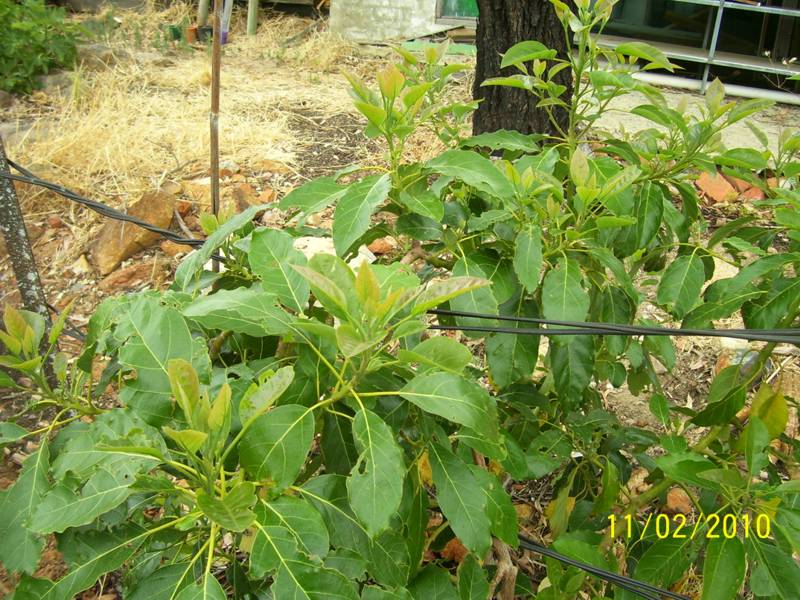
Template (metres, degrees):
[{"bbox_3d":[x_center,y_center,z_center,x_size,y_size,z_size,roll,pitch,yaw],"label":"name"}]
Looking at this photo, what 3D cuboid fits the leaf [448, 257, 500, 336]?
[{"bbox_3d":[0.137,-0.007,1.470,0.090,0.025,0.159,-6,68,-2],"label":"leaf"}]

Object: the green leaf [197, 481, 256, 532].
[{"bbox_3d":[-0.212,0.253,0.960,0.062,0.020,0.074,-30,50,-32],"label":"green leaf"}]

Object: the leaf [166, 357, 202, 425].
[{"bbox_3d":[-0.315,0.135,1.150,0.045,0.110,0.025,-9,11,-13],"label":"leaf"}]

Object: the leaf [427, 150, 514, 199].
[{"bbox_3d":[0.124,-0.221,1.410,0.176,0.035,0.075,21,35,20],"label":"leaf"}]

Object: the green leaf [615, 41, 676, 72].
[{"bbox_3d":[0.547,-0.542,1.750,0.143,0.035,0.060,22,32,8],"label":"green leaf"}]

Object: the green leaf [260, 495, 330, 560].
[{"bbox_3d":[-0.154,0.334,1.155,0.147,0.030,0.085,36,57,20],"label":"green leaf"}]

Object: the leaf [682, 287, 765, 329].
[{"bbox_3d":[0.607,0.016,1.475,0.163,0.025,0.065,-19,47,-4],"label":"leaf"}]

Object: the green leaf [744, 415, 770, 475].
[{"bbox_3d":[0.726,0.297,1.595,0.055,0.142,0.025,-15,23,-27],"label":"green leaf"}]

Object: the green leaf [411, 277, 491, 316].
[{"bbox_3d":[0.065,-0.002,1.005,0.112,0.020,0.040,-22,36,16],"label":"green leaf"}]

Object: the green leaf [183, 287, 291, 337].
[{"bbox_3d":[-0.236,0.020,1.135,0.165,0.035,0.075,7,38,10],"label":"green leaf"}]

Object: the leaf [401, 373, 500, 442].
[{"bbox_3d":[0.077,0.168,1.225,0.156,0.040,0.090,21,50,11],"label":"leaf"}]

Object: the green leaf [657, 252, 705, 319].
[{"bbox_3d":[0.634,-0.033,1.775,0.095,0.161,0.030,17,-11,11],"label":"green leaf"}]

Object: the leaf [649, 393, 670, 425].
[{"bbox_3d":[0.548,0.229,1.660,0.042,0.069,0.012,-11,-17,7],"label":"leaf"}]

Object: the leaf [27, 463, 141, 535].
[{"bbox_3d":[-0.425,0.270,1.065,0.139,0.025,0.080,-15,43,-12],"label":"leaf"}]

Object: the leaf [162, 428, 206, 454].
[{"bbox_3d":[-0.308,0.201,1.125,0.055,0.050,0.030,-42,14,-22],"label":"leaf"}]

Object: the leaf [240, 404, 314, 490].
[{"bbox_3d":[-0.178,0.214,1.140,0.092,0.030,0.148,25,55,20],"label":"leaf"}]

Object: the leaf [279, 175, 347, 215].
[{"bbox_3d":[-0.190,-0.229,1.705,0.167,0.030,0.085,-25,43,-10],"label":"leaf"}]

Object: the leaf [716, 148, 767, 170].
[{"bbox_3d":[0.766,-0.311,1.760,0.111,0.025,0.055,11,36,21],"label":"leaf"}]

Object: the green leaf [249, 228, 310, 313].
[{"bbox_3d":[-0.212,-0.052,1.380,0.095,0.030,0.201,-29,59,-12],"label":"green leaf"}]

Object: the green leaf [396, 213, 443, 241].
[{"bbox_3d":[0.043,-0.161,1.720,0.116,0.025,0.075,-3,51,20],"label":"green leaf"}]

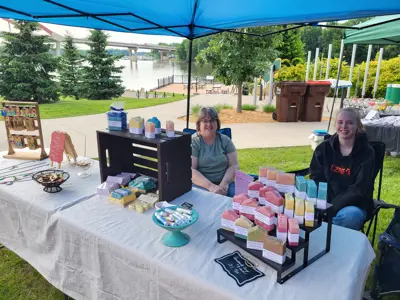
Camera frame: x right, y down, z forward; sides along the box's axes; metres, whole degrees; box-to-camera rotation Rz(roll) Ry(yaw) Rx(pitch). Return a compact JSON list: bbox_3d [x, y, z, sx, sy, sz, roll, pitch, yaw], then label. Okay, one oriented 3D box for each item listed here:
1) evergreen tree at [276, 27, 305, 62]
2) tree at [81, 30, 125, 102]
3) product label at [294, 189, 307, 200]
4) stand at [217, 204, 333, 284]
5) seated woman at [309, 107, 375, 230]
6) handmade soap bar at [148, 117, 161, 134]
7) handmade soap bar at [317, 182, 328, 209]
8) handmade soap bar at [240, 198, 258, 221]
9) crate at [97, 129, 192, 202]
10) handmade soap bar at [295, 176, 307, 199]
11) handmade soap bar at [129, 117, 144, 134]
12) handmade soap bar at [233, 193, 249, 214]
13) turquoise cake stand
[{"bbox_3d":[6.140,-6.782,19.901,2.600,6.000,2.600,0,16,0],"label":"evergreen tree"},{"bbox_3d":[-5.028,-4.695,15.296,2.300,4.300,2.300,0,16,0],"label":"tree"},{"bbox_3d":[0.397,0.166,1.188,0.030,0.028,0.068,2,16,8],"label":"product label"},{"bbox_3d":[0.269,0.275,1.108,0.279,0.183,0.293,-13,20,-37],"label":"stand"},{"bbox_3d":[0.978,0.262,2.166,0.540,1.170,0.800,8,18,26],"label":"seated woman"},{"bbox_3d":[-0.242,-0.128,1.610,0.070,0.085,0.031,2,16,8],"label":"handmade soap bar"},{"bbox_3d":[0.430,0.159,1.058,0.027,0.067,0.068,6,17,20],"label":"handmade soap bar"},{"bbox_3d":[0.196,0.224,1.166,0.074,0.080,0.030,9,18,27],"label":"handmade soap bar"},{"bbox_3d":[-0.312,0.053,1.690,0.472,0.310,0.243,13,20,35],"label":"crate"},{"bbox_3d":[0.377,0.141,1.121,0.027,0.067,0.068,1,16,5],"label":"handmade soap bar"},{"bbox_3d":[-0.333,-0.126,1.562,0.068,0.073,0.028,8,18,27],"label":"handmade soap bar"},{"bbox_3d":[0.172,0.211,1.207,0.074,0.080,0.030,9,18,27],"label":"handmade soap bar"},{"bbox_3d":[-0.094,0.307,1.186,0.185,0.110,0.185,1,16,0],"label":"turquoise cake stand"}]

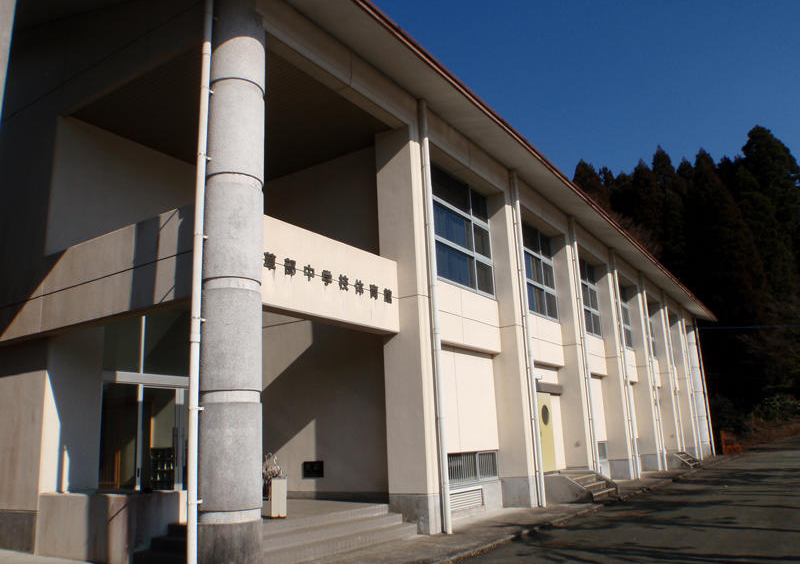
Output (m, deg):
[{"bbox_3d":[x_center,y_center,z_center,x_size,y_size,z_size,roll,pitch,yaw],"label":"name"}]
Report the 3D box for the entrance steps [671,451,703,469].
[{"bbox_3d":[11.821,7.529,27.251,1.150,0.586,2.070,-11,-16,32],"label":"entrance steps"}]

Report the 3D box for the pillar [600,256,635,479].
[{"bbox_3d":[7.309,2.924,22.515,0.759,7.510,0.713,-11,-16,32],"label":"pillar"}]

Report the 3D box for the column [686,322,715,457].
[{"bbox_3d":[16.721,5.990,36.577,0.736,7.498,0.736,-11,-16,32],"label":"column"}]

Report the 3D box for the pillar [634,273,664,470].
[{"bbox_3d":[10.395,3.903,27.961,0.708,8.181,0.697,-11,-16,32],"label":"pillar"}]

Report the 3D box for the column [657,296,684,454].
[{"bbox_3d":[12.949,4.732,31.776,0.708,8.181,0.697,-11,-16,32],"label":"column"}]

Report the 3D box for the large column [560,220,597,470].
[{"bbox_3d":[4.945,2.058,19.009,0.759,7.624,0.713,-11,-16,32],"label":"large column"}]

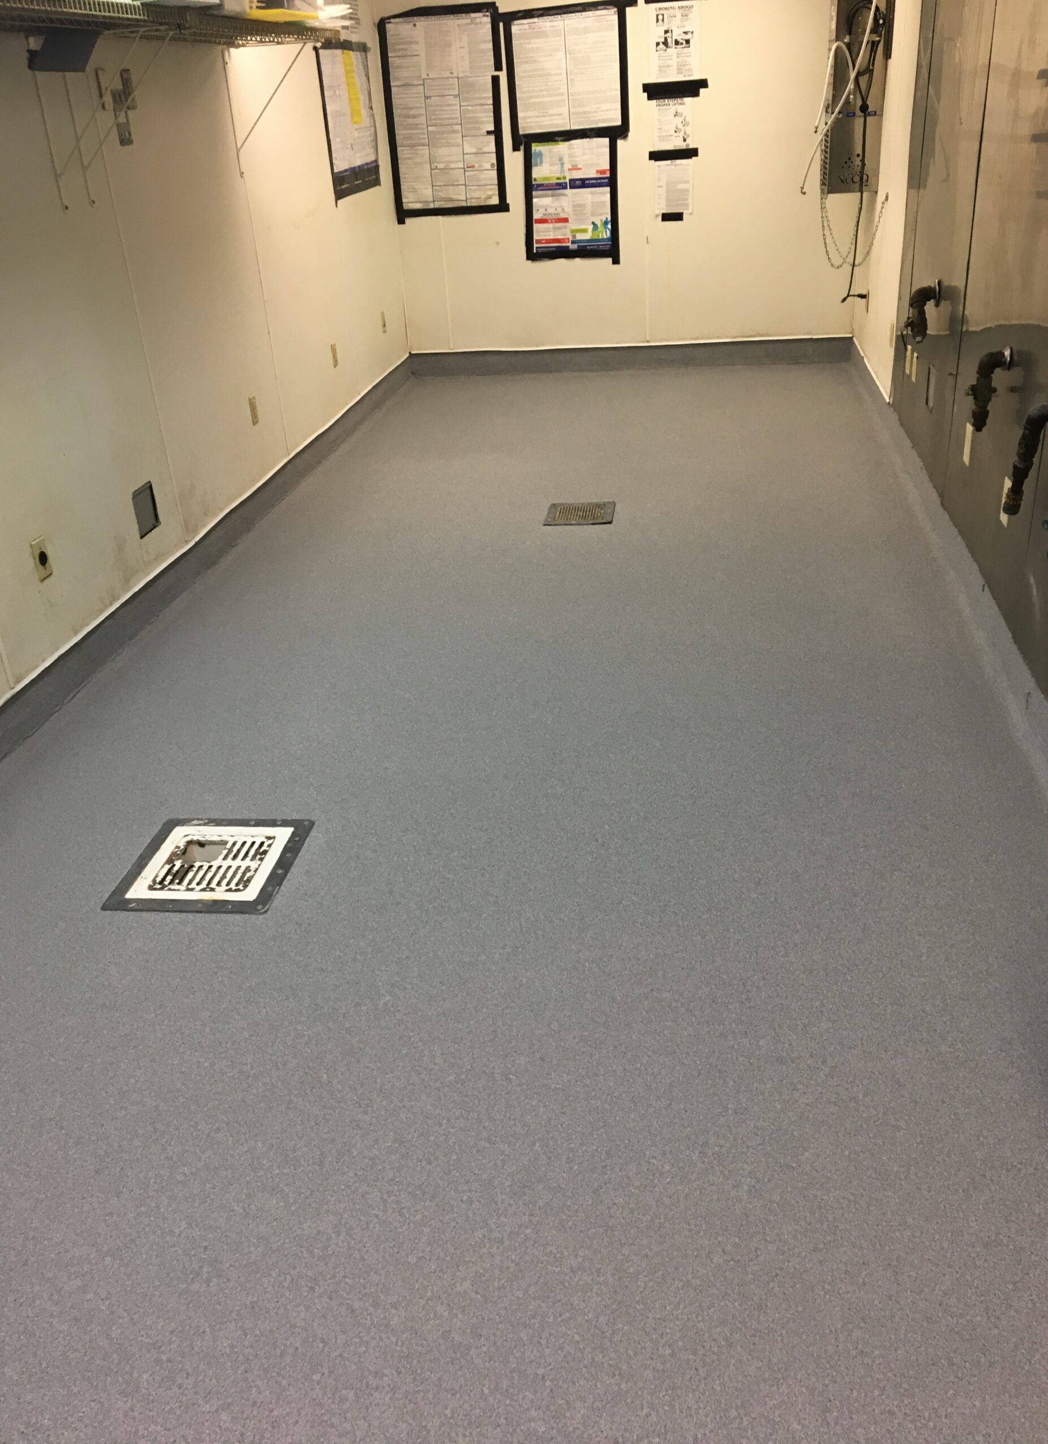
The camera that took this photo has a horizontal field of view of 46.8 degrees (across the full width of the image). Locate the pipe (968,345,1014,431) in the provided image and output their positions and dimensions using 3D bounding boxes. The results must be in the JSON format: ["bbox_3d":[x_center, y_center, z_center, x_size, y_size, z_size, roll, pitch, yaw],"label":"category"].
[{"bbox_3d":[1.313,-0.942,3.424,0.108,0.240,0.070,1,28,9],"label":"pipe"}]

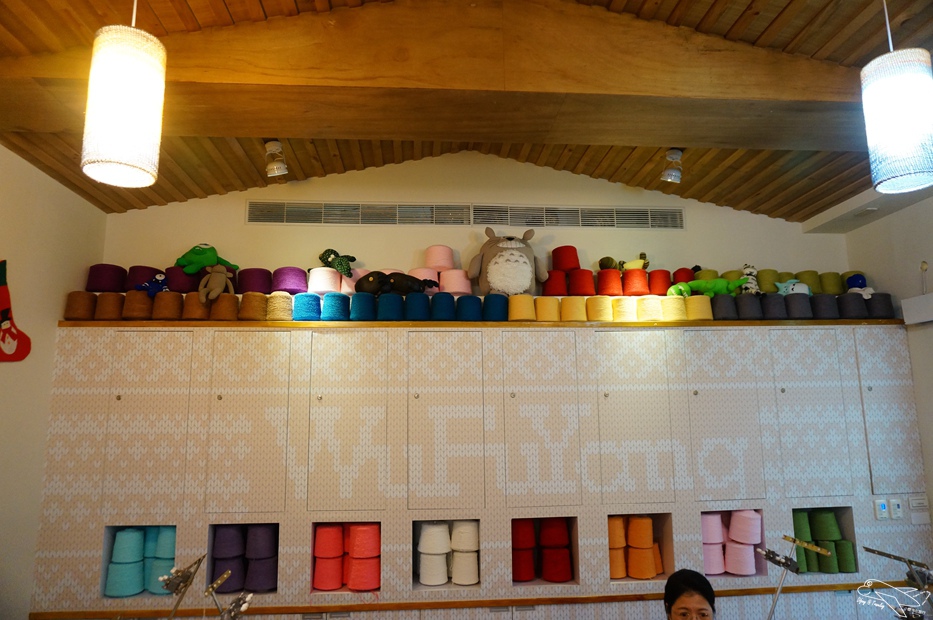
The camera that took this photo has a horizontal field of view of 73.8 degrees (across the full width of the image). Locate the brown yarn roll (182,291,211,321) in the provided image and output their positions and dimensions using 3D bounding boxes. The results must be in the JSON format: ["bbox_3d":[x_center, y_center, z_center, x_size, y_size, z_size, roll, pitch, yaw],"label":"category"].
[{"bbox_3d":[-1.676,-0.009,3.866,0.167,0.186,0.167,0,-9,-5],"label":"brown yarn roll"}]

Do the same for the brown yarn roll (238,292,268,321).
[{"bbox_3d":[-1.261,-0.003,3.685,0.162,0.175,0.162,0,-10,-4],"label":"brown yarn roll"}]

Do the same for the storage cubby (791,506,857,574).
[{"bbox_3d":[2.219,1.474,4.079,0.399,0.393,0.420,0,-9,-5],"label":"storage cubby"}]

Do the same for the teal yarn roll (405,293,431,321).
[{"bbox_3d":[-0.290,-0.008,3.742,0.154,0.174,0.154,0,-9,-5],"label":"teal yarn roll"}]

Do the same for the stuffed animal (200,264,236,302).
[{"bbox_3d":[-1.474,-0.149,3.667,0.203,0.239,0.160,0,-8,-5],"label":"stuffed animal"}]

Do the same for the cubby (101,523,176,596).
[{"bbox_3d":[-1.764,1.378,3.495,0.373,0.363,0.374,0,-9,-5],"label":"cubby"}]

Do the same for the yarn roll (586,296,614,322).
[{"bbox_3d":[0.823,-0.003,3.830,0.168,0.157,0.168,0,-8,-5],"label":"yarn roll"}]

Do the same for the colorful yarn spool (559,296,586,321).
[{"bbox_3d":[0.701,0.007,4.065,0.172,0.170,0.172,0,-9,-5],"label":"colorful yarn spool"}]

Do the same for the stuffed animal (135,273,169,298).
[{"bbox_3d":[-1.898,-0.148,3.744,0.190,0.160,0.120,2,-10,-13],"label":"stuffed animal"}]

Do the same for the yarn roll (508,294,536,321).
[{"bbox_3d":[0.363,0.002,4.044,0.183,0.182,0.183,0,-9,-5],"label":"yarn roll"}]

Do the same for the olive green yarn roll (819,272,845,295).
[{"bbox_3d":[2.572,-0.167,4.398,0.153,0.173,0.153,-1,-9,0],"label":"olive green yarn roll"}]

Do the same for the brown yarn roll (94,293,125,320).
[{"bbox_3d":[-2.068,-0.006,3.600,0.154,0.171,0.154,0,-9,-5],"label":"brown yarn roll"}]

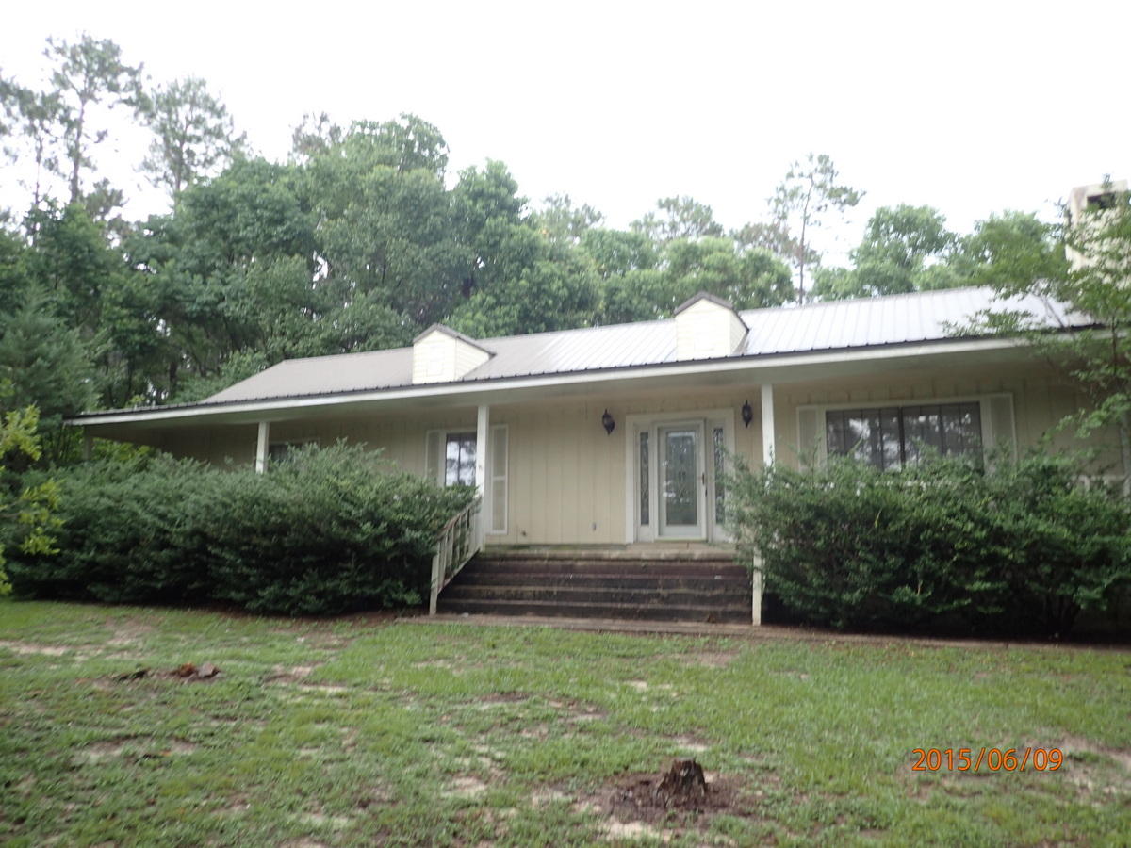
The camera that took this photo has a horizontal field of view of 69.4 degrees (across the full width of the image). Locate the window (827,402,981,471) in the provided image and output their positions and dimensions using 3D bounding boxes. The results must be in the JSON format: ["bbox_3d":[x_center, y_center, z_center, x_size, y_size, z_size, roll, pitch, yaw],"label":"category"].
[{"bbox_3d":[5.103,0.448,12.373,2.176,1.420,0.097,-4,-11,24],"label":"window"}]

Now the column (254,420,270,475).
[{"bbox_3d":[-5.747,1.183,15.417,0.145,2.402,0.145,-4,-11,24],"label":"column"}]

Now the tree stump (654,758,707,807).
[{"bbox_3d":[0.594,1.839,4.200,0.250,0.200,0.240,1,-10,0],"label":"tree stump"}]

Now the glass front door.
[{"bbox_3d":[1.924,0.958,13.708,0.860,1.954,0.078,-4,-11,24],"label":"glass front door"}]

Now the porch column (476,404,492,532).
[{"bbox_3d":[-1.364,0.900,13.501,0.145,2.402,0.145,-4,-11,24],"label":"porch column"}]

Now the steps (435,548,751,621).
[{"bbox_3d":[0.500,2.294,11.704,4.538,0.917,1.279,-4,-11,24],"label":"steps"}]

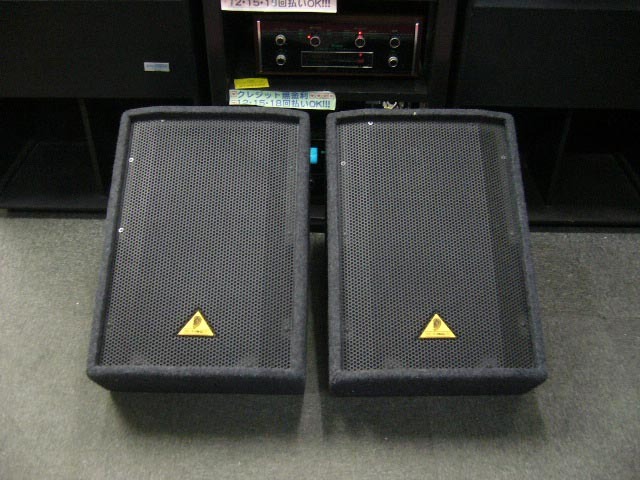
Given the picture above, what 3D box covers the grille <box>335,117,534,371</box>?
[{"bbox_3d":[0.217,-0.006,1.288,0.365,0.030,0.515,0,72,-2],"label":"grille"}]

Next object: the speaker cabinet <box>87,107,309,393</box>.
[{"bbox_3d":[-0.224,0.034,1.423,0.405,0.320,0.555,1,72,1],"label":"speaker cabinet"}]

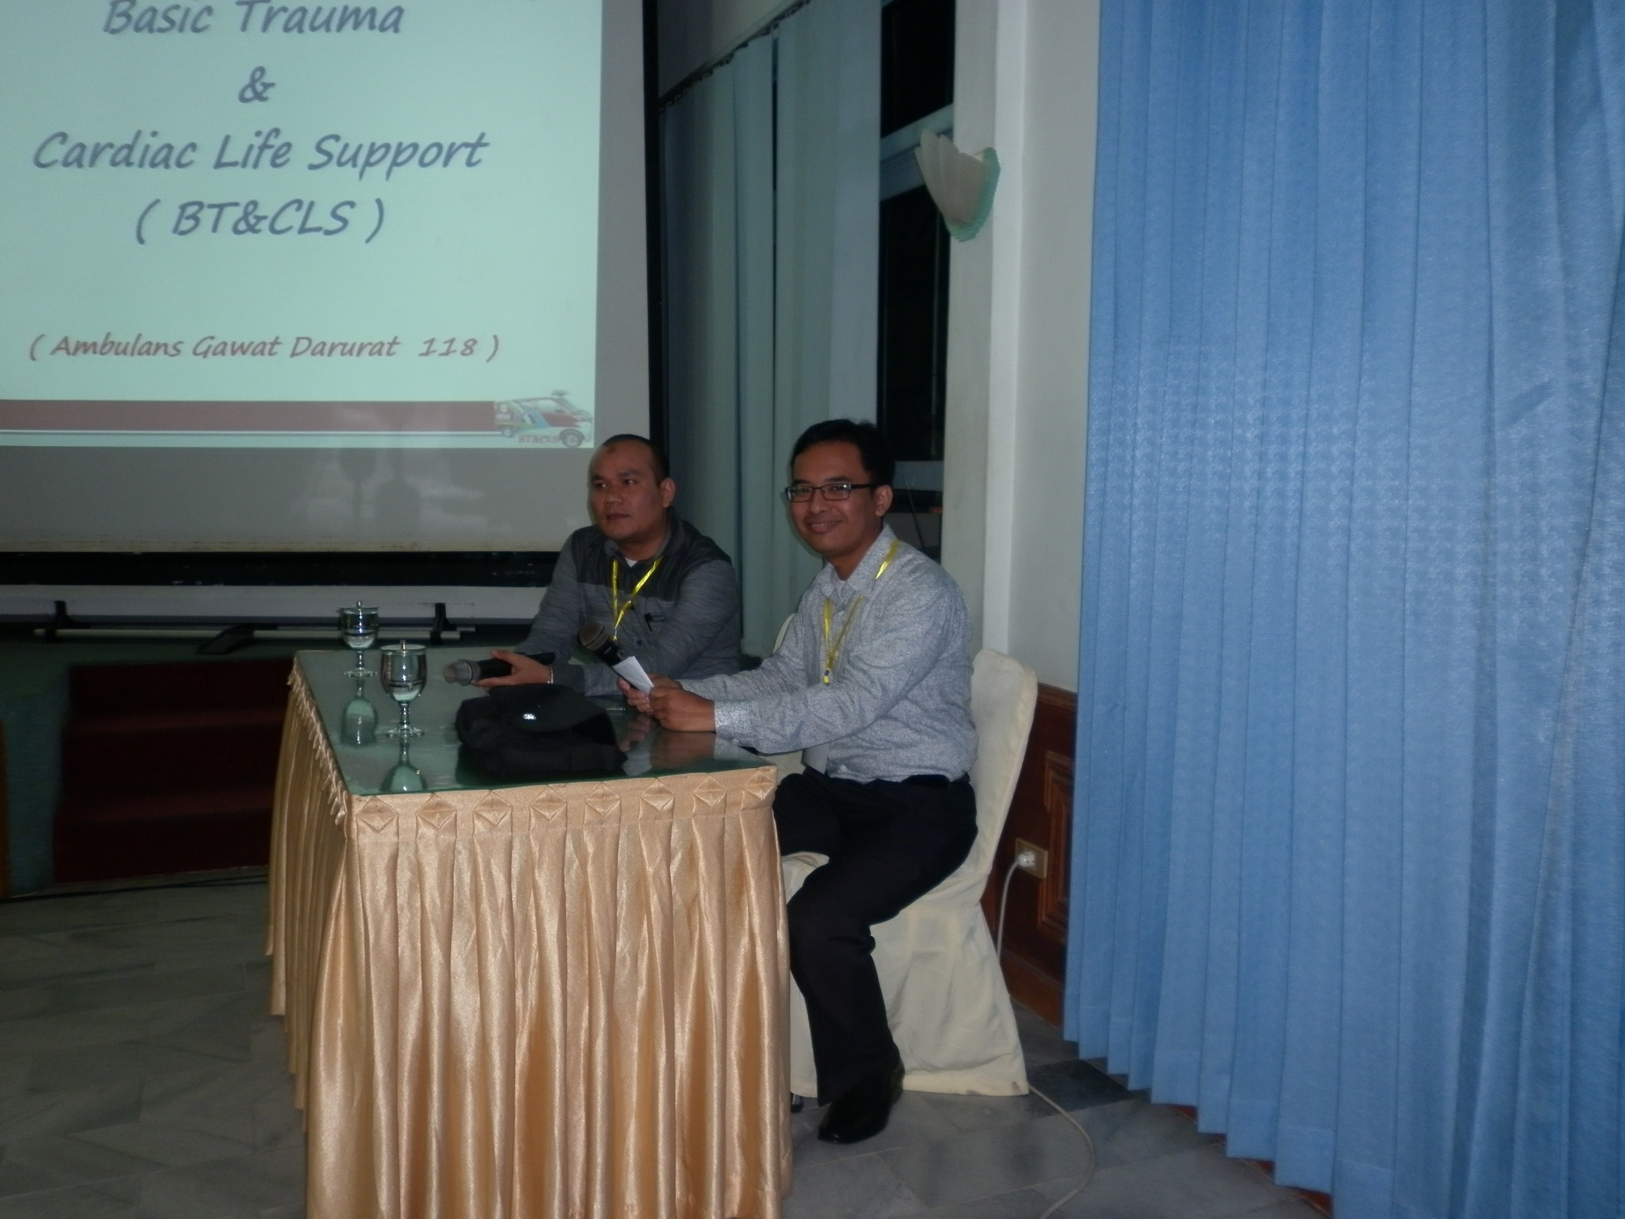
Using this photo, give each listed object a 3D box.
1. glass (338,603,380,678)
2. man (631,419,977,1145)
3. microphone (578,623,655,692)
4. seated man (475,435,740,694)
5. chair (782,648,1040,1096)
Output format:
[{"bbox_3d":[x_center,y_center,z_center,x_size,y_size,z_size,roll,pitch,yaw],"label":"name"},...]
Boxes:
[{"bbox_3d":[-1.037,0.066,3.009,0.088,0.167,0.088,-2,7,-24],"label":"glass"},{"bbox_3d":[0.000,0.300,2.565,0.720,1.320,0.510,-3,7,-30],"label":"man"},{"bbox_3d":[-0.352,0.119,2.490,0.235,0.053,0.053,44,0,-17],"label":"microphone"},{"bbox_3d":[-0.400,0.254,3.040,0.710,1.300,0.520,-5,8,-42],"label":"seated man"},{"bbox_3d":[0.155,0.515,2.738,0.530,0.860,0.460,0,6,-10],"label":"chair"}]

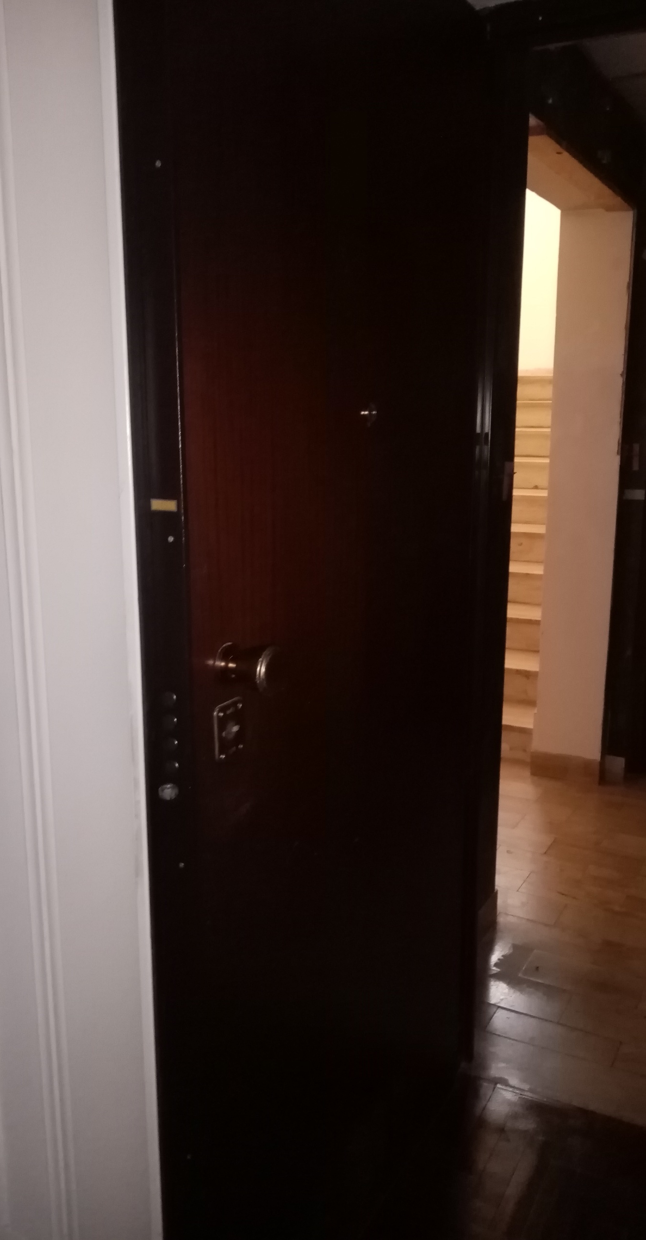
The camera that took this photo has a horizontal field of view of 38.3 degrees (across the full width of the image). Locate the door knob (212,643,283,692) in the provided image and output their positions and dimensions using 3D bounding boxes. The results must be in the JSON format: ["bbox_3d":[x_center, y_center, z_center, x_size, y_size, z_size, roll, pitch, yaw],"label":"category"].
[{"bbox_3d":[-0.088,0.056,1.129,0.065,0.061,0.061,7,13,29],"label":"door knob"}]

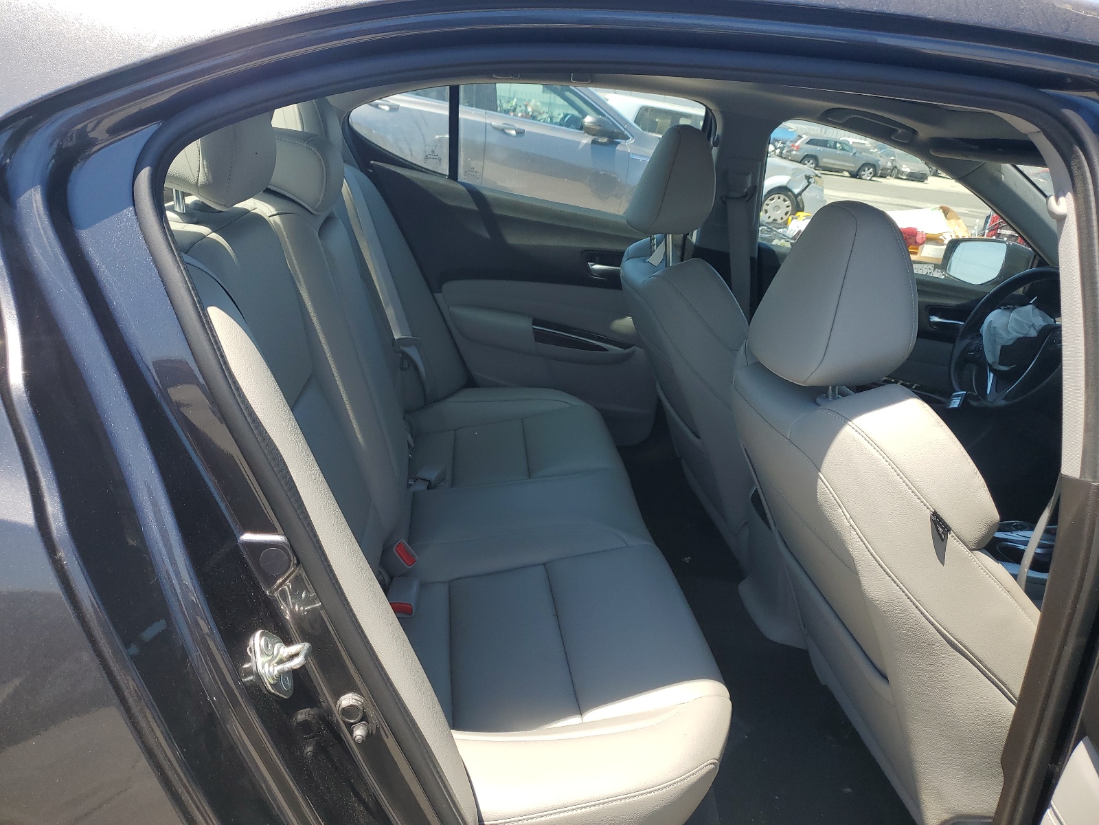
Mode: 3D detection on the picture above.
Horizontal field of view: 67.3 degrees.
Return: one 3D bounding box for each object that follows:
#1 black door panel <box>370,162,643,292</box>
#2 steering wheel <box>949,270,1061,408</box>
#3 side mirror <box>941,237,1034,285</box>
[{"bbox_3d":[-0.071,-0.424,2.109,0.780,0.275,0.110,7,21,-9],"label":"black door panel"},{"bbox_3d":[1.132,-0.167,1.970,0.120,0.370,0.370,25,17,-15],"label":"steering wheel"},{"bbox_3d":[1.324,-0.435,2.469,0.160,0.145,0.225,4,22,-17],"label":"side mirror"}]

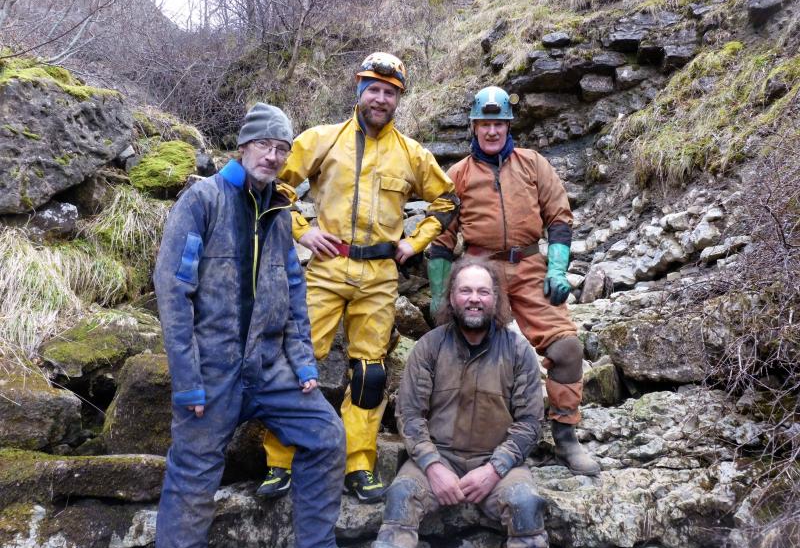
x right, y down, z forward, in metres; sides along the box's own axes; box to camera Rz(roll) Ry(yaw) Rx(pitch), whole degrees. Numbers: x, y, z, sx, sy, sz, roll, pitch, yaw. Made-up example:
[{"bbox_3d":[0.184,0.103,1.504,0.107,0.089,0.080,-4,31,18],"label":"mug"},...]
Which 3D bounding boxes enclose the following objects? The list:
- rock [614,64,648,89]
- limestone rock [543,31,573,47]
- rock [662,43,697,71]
[{"bbox_3d":[2.487,-2.111,7.200,0.350,0.250,0.300,0,2,11],"label":"rock"},{"bbox_3d":[1.716,-2.565,7.300,0.330,0.170,0.280,0,3,6],"label":"limestone rock"},{"bbox_3d":[2.836,-2.207,6.800,0.350,0.270,0.340,1,3,11],"label":"rock"}]

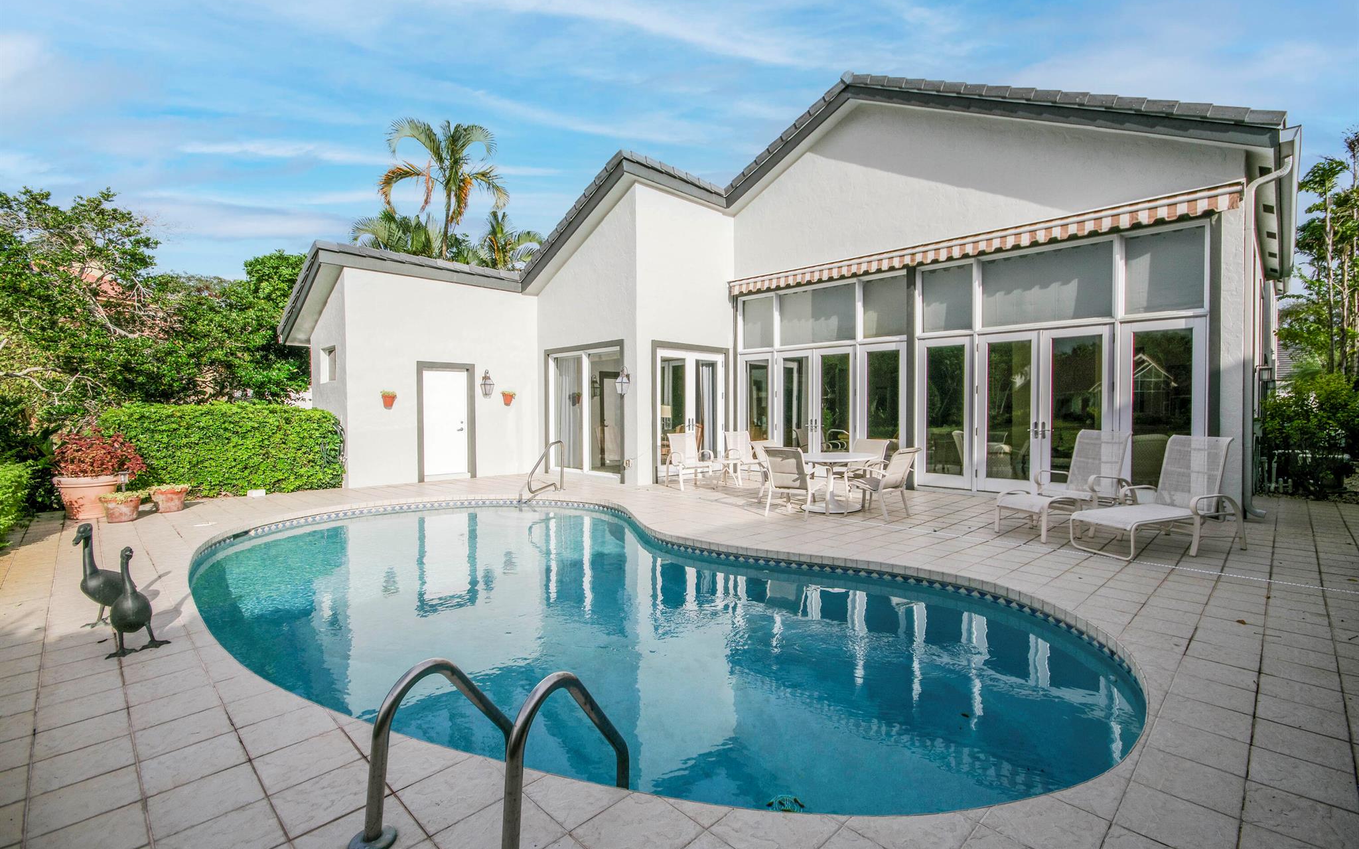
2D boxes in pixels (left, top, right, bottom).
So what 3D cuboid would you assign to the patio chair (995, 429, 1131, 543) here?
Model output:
[{"bbox_3d":[4.209,0.642,6.187,1.420,1.080,0.660,-1,2,-22],"label":"patio chair"}]

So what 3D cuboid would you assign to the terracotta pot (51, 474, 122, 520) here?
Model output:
[{"bbox_3d":[-7.656,0.939,7.300,0.600,0.520,0.600,2,3,43],"label":"terracotta pot"}]

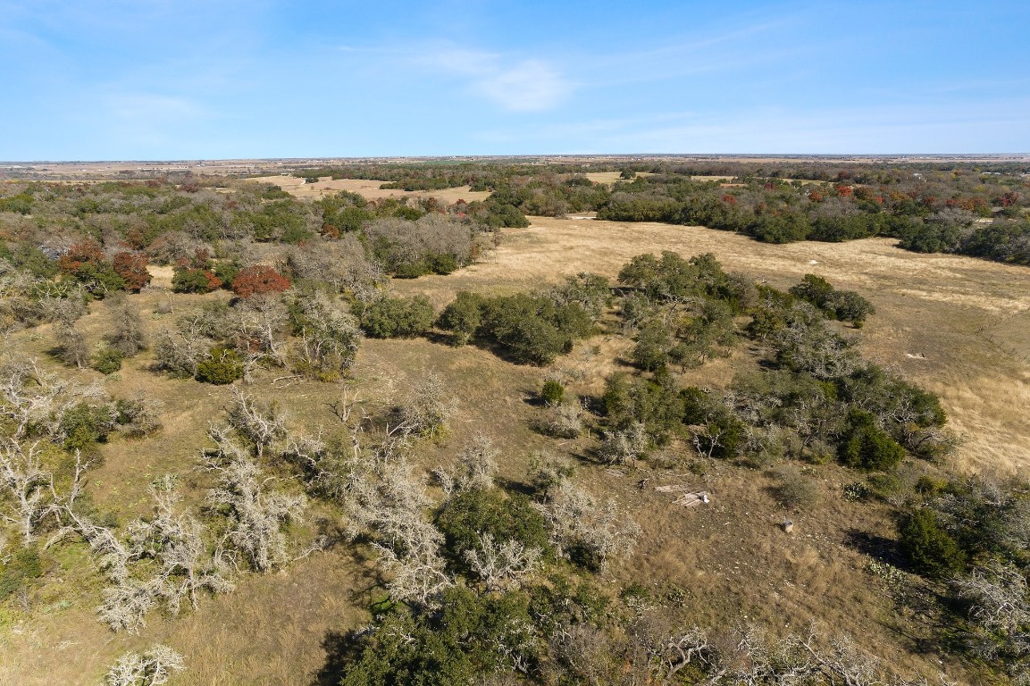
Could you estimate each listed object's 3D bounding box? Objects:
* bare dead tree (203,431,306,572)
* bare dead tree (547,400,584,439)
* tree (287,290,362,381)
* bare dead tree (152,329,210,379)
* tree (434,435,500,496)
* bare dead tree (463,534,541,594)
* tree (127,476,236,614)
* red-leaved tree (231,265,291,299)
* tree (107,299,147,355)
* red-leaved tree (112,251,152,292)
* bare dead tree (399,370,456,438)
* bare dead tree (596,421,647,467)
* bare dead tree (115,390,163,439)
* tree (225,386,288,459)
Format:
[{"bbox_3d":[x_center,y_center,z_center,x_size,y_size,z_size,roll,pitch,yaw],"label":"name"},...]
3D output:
[{"bbox_3d":[-16.314,10.322,39.789,5.830,7.950,7.580,-8,18,-25],"label":"bare dead tree"},{"bbox_3d":[4.761,7.065,58.559,3.390,2.990,3.050,0,17,0],"label":"bare dead tree"},{"bbox_3d":[-23.286,-1.197,75.107,8.690,9.860,7.380,0,17,0],"label":"tree"},{"bbox_3d":[-40.182,1.014,75.885,6.100,5.770,5.790,-9,19,-28],"label":"bare dead tree"},{"bbox_3d":[-3.603,9.380,47.235,4.810,5.360,4.320,-2,16,-5],"label":"tree"},{"bbox_3d":[-0.777,13.144,37.998,4.600,3.150,3.910,0,17,0],"label":"bare dead tree"},{"bbox_3d":[-19.130,11.698,36.516,5.390,7.210,6.470,-11,19,-31],"label":"tree"},{"bbox_3d":[-45.585,-10.572,113.385,10.180,6.880,9.160,-7,18,-21],"label":"red-leaved tree"},{"bbox_3d":[-51.166,-2.181,83.226,4.330,7.910,4.330,-11,19,-31],"label":"tree"},{"bbox_3d":[-75.108,-14.022,123.544,6.870,8.200,6.530,-10,19,-30],"label":"red-leaved tree"},{"bbox_3d":[-8.267,5.664,58.387,5.150,5.990,4.630,0,17,0],"label":"bare dead tree"},{"bbox_3d":[9.084,8.490,52.919,4.080,3.400,3.470,0,17,0],"label":"bare dead tree"},{"bbox_3d":[-35.748,6.659,59.202,4.400,4.080,3.960,0,17,0],"label":"bare dead tree"},{"bbox_3d":[-22.698,6.916,54.390,5.240,6.110,4.460,0,17,0],"label":"tree"}]

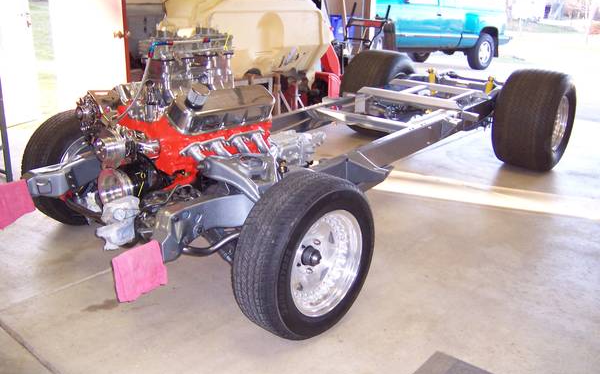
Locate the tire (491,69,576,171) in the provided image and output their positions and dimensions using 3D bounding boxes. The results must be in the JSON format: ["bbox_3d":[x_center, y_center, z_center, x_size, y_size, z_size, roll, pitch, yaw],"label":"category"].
[{"bbox_3d":[1.786,-0.511,4.349,0.402,0.733,0.733,17,25,36],"label":"tire"}]

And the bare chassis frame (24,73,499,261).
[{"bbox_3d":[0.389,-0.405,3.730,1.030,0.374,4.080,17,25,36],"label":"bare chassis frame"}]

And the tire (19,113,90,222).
[{"bbox_3d":[-1.151,-0.101,3.124,0.205,0.638,0.638,19,26,39],"label":"tire"}]

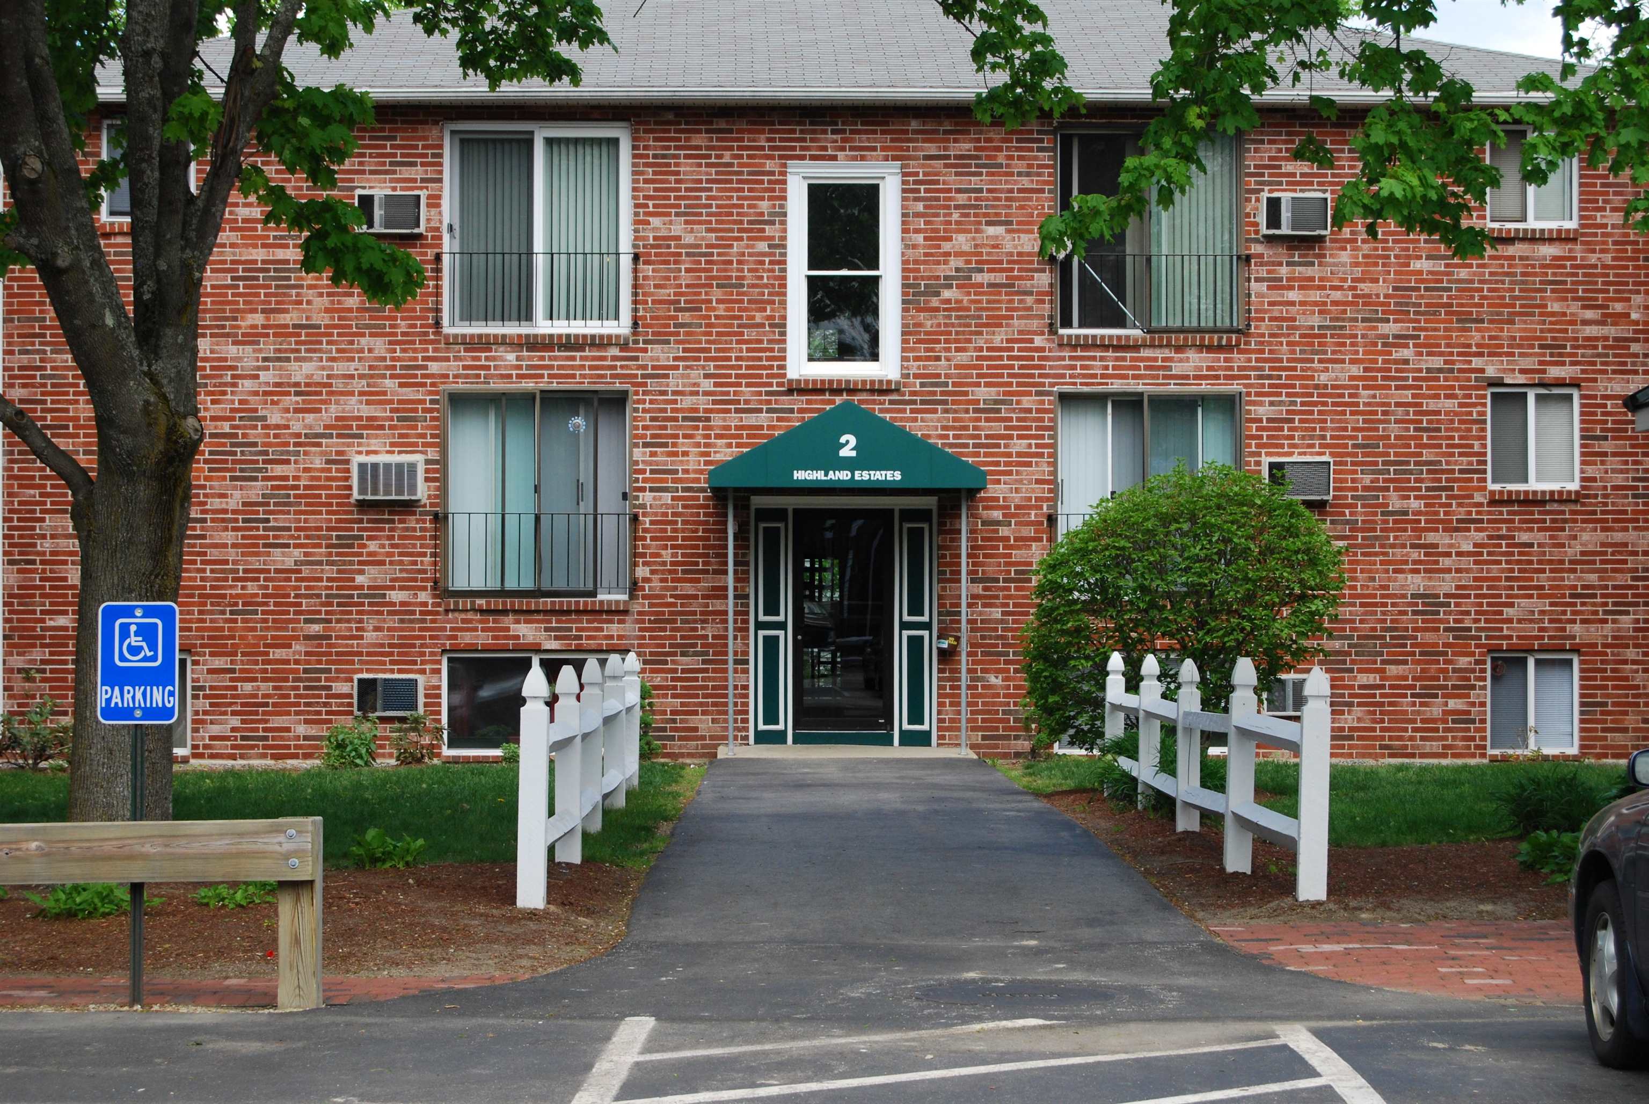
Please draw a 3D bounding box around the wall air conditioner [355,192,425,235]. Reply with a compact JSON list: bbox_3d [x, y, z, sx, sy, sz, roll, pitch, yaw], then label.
[{"bbox_3d":[-4.169,-3.245,36.265,0.679,0.409,0.350,0,-2,-1],"label":"wall air conditioner"}]

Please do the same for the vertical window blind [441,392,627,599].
[{"bbox_3d":[-2.797,-0.577,36.603,1.830,2.020,0.130,0,-1,-1],"label":"vertical window blind"}]

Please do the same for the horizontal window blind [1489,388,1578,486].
[{"bbox_3d":[6.893,-1.115,36.580,0.870,0.950,0.060,0,-1,0],"label":"horizontal window blind"}]

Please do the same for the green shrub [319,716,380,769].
[{"bbox_3d":[-4.545,1.828,35.950,0.580,0.510,0.500,0,-1,0],"label":"green shrub"}]

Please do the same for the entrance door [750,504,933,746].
[{"bbox_3d":[0.181,0.688,36.520,1.790,2.380,0.120,0,-1,0],"label":"entrance door"}]

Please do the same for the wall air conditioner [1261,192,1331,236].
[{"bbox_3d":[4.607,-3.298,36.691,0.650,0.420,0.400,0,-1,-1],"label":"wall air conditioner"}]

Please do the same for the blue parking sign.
[{"bbox_3d":[-2.589,0.421,14.200,0.305,0.457,0.012,0,-2,-1],"label":"blue parking sign"}]

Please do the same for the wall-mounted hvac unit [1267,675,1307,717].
[{"bbox_3d":[4.574,1.395,36.380,0.660,0.400,0.420,0,-1,0],"label":"wall-mounted hvac unit"}]

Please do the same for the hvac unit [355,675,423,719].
[{"bbox_3d":[-4.213,1.395,36.380,0.660,0.400,0.420,0,-1,0],"label":"hvac unit"}]

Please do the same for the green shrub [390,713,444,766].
[{"bbox_3d":[-3.915,1.799,36.100,0.520,0.510,0.450,0,-1,0],"label":"green shrub"}]

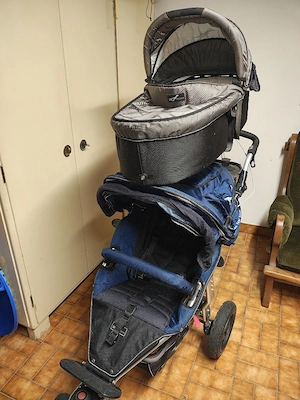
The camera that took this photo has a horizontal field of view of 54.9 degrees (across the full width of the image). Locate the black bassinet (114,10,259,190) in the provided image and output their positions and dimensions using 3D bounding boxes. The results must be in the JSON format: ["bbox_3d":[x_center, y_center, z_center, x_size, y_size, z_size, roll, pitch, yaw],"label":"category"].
[{"bbox_3d":[0.151,-0.478,1.170,0.430,0.510,0.860,10,33,29],"label":"black bassinet"}]

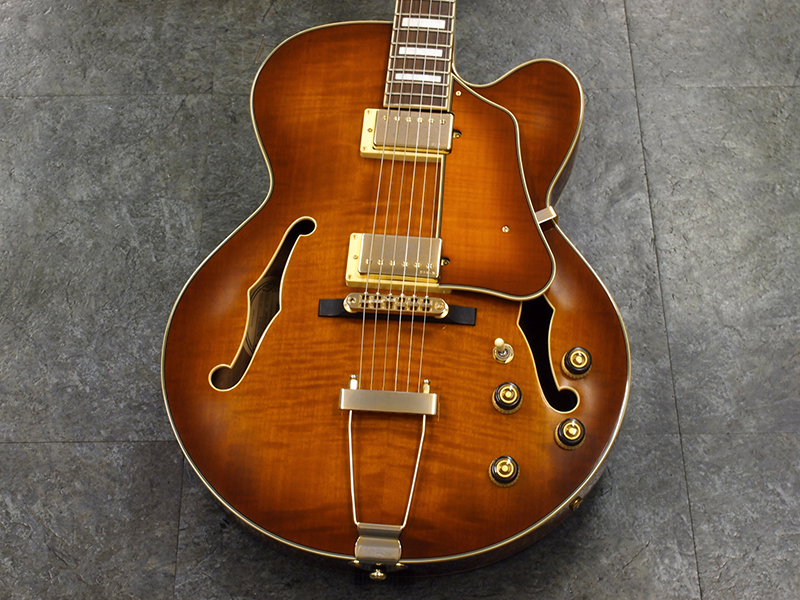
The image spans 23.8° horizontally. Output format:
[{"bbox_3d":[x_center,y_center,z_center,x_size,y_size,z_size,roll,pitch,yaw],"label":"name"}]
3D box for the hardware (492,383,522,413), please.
[{"bbox_3d":[0.090,0.081,1.576,0.025,0.015,0.025,5,70,1],"label":"hardware"}]

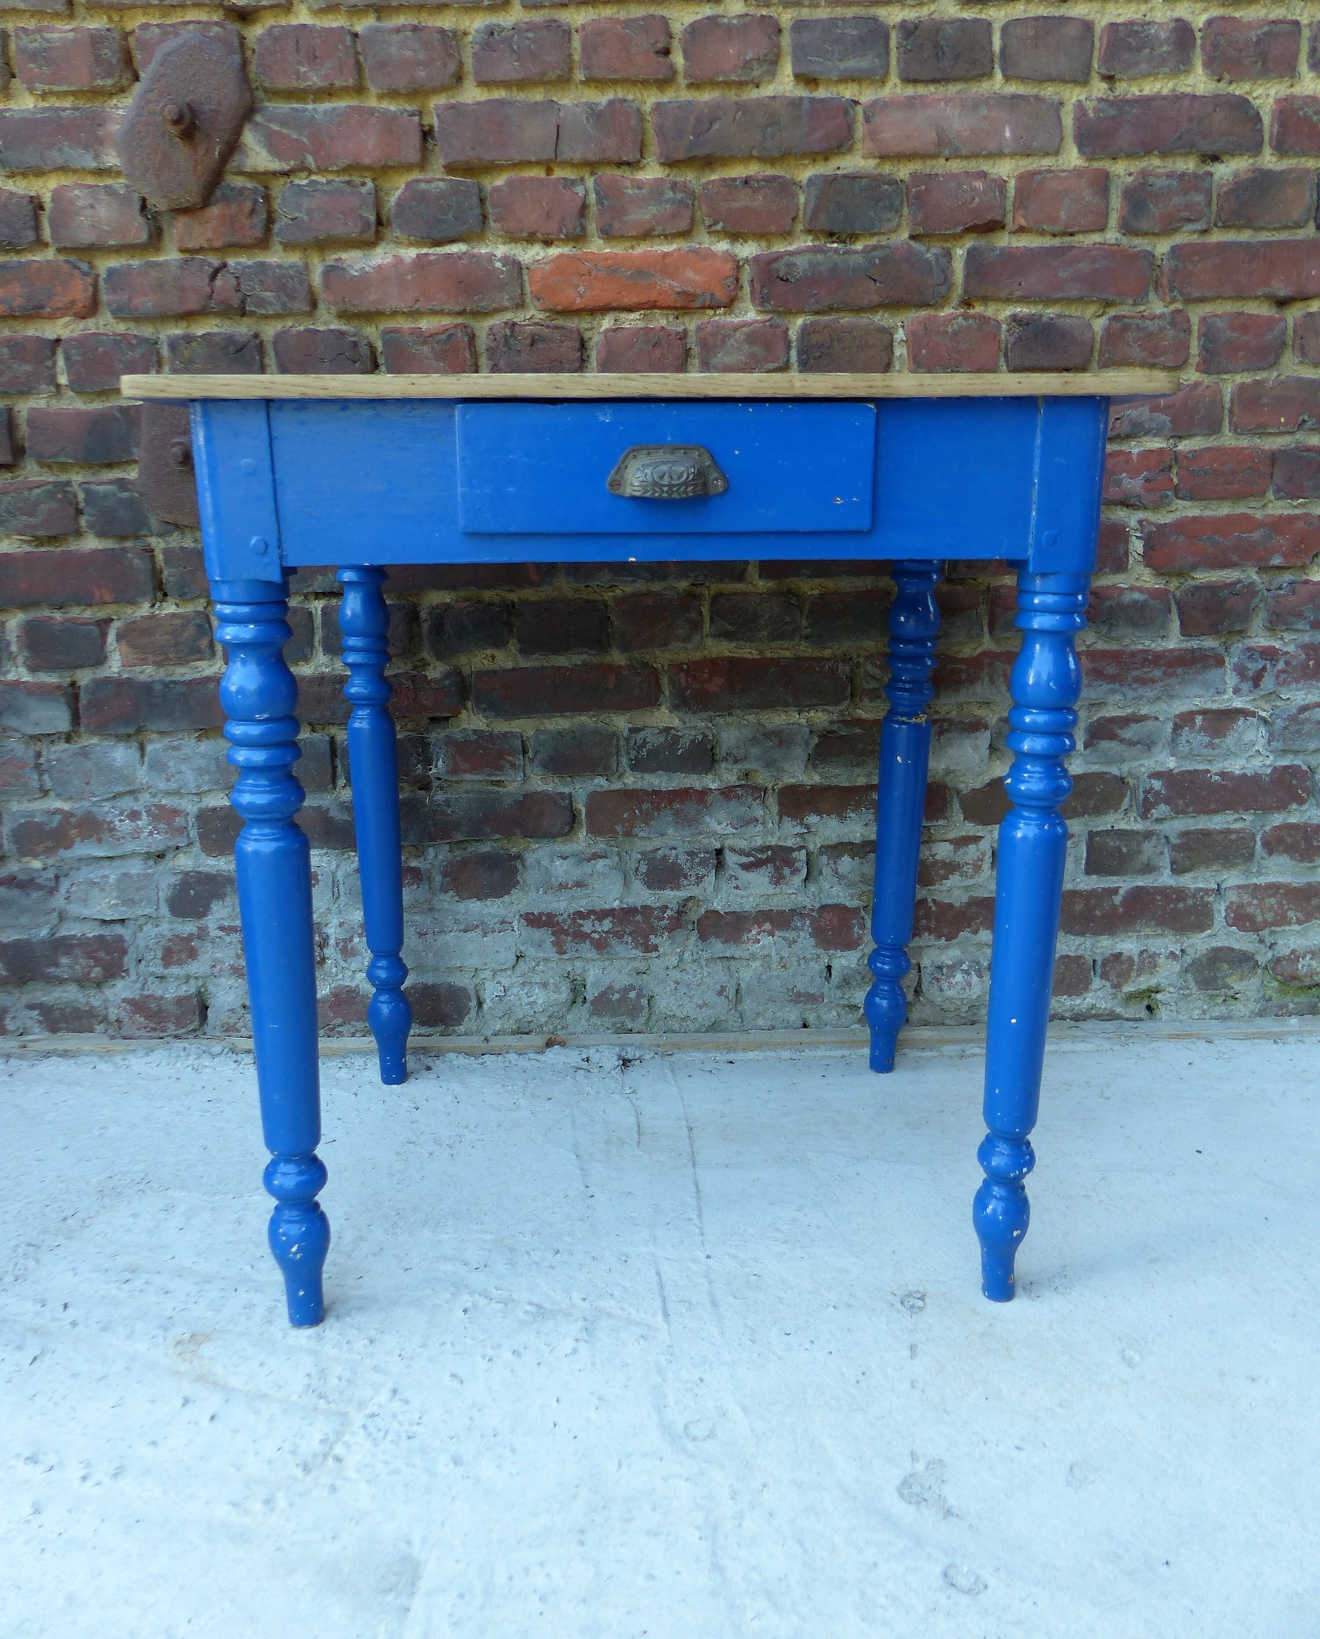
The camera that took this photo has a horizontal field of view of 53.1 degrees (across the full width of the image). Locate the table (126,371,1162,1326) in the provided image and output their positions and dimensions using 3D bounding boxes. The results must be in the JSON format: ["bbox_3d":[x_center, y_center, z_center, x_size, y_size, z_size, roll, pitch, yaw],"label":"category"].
[{"bbox_3d":[-0.011,-0.004,1.258,0.712,0.750,0.578,-1,14,-2],"label":"table"}]

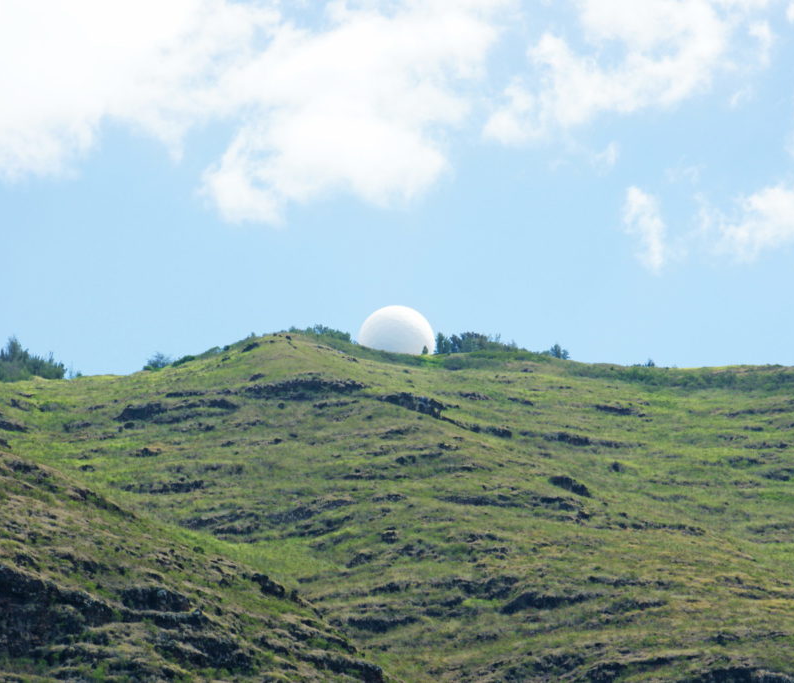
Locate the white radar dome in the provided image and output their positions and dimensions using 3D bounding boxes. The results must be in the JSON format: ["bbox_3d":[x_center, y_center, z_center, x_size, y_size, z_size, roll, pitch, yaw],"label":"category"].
[{"bbox_3d":[0.010,-1.810,650.000,21.090,16.440,21.090,0,-12,0],"label":"white radar dome"}]

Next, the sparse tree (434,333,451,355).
[{"bbox_3d":[12.490,0.620,640.250,4.670,6.310,4.670,0,-12,0],"label":"sparse tree"}]

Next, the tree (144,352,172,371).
[{"bbox_3d":[-62.470,5.240,611.000,7.860,4.820,7.860,0,-12,0],"label":"tree"}]

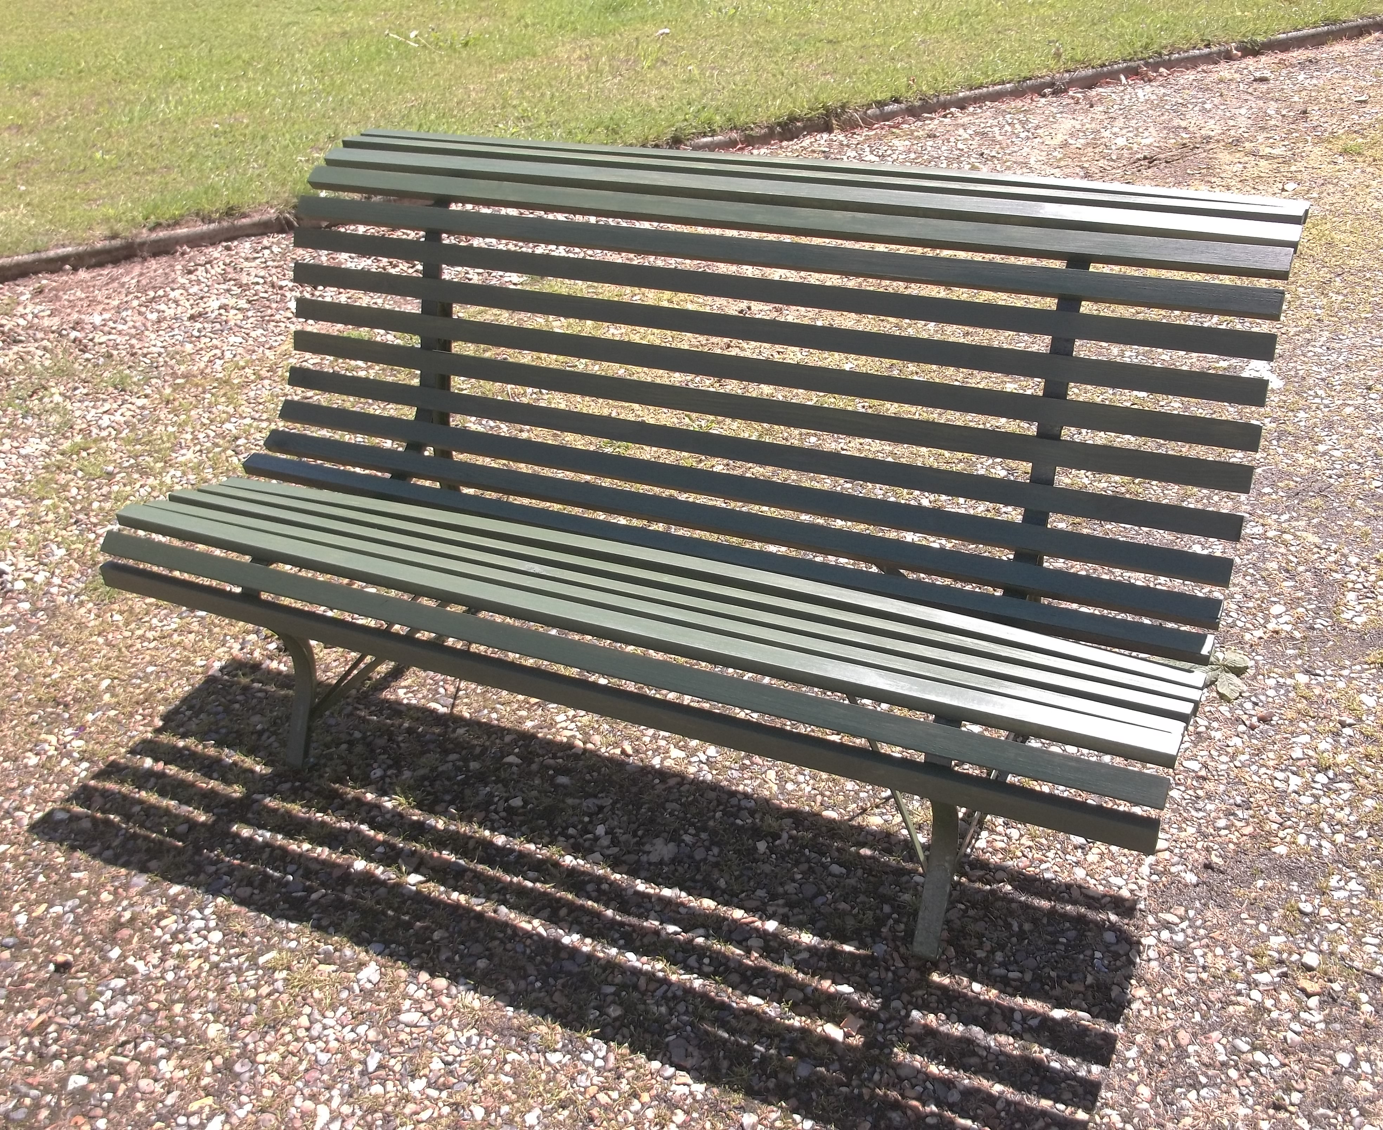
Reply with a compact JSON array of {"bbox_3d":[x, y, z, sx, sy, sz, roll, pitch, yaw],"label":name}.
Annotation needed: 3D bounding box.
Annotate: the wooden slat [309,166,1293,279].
[{"bbox_3d":[0.068,-0.599,2.457,1.800,0.024,0.039,11,68,24],"label":"wooden slat"}]

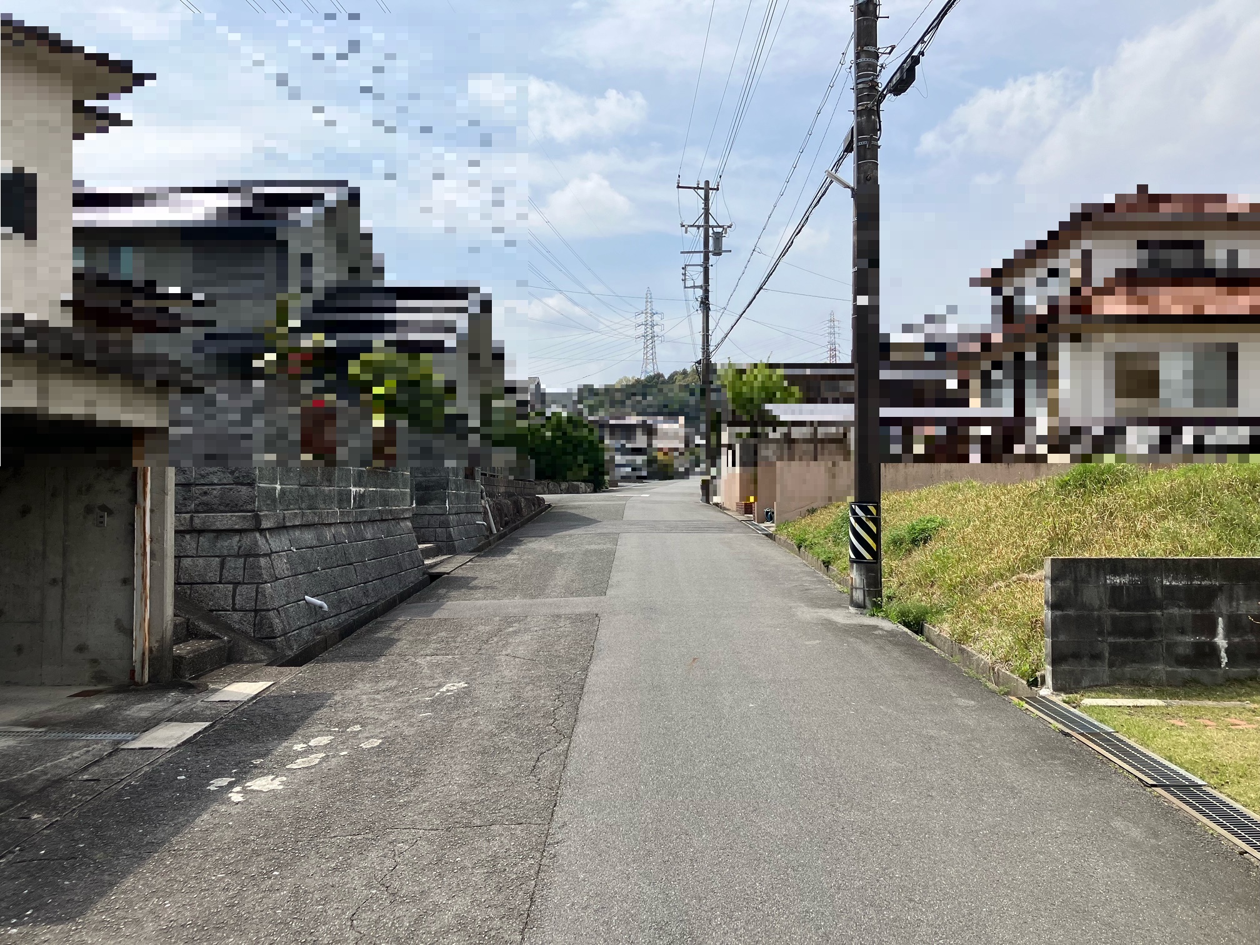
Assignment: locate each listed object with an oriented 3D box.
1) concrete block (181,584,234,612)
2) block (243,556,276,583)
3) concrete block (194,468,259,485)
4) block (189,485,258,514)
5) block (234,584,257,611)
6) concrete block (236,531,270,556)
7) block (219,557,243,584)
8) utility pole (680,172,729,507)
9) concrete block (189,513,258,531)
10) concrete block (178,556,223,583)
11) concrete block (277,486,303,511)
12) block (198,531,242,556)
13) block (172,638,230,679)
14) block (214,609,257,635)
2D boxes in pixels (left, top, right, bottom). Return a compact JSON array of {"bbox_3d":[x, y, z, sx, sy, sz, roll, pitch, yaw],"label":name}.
[{"bbox_3d":[-3.895,1.160,9.550,0.430,0.250,0.280,0,-1,-4],"label":"concrete block"},{"bbox_3d":[-3.238,0.856,8.890,0.169,0.217,0.250,0,-9,-5],"label":"block"},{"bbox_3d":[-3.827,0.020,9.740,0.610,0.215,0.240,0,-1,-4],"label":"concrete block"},{"bbox_3d":[-3.828,0.249,9.730,0.610,0.265,0.240,0,-1,-4],"label":"block"},{"bbox_3d":[-3.293,1.089,8.828,0.172,0.214,0.250,0,-9,-5],"label":"block"},{"bbox_3d":[-3.299,0.635,8.940,0.195,0.193,0.250,0,-9,-5],"label":"concrete block"},{"bbox_3d":[-3.422,0.861,8.874,0.185,0.220,0.250,0,-9,-5],"label":"block"},{"bbox_3d":[2.650,-4.676,36.400,1.800,11.600,0.600,0,-1,0],"label":"utility pole"},{"bbox_3d":[-3.514,0.432,8.921,0.537,0.144,0.250,0,-2,-5],"label":"concrete block"},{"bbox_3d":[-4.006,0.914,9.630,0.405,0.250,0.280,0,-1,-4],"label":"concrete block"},{"bbox_3d":[-3.329,0.246,9.717,0.180,0.225,0.595,0,-2,1],"label":"concrete block"},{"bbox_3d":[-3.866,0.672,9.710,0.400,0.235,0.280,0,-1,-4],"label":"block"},{"bbox_3d":[-3.720,1.575,8.620,0.340,0.190,0.820,0,-1,0],"label":"block"},{"bbox_3d":[-3.360,1.308,8.768,0.337,0.219,0.250,0,-9,-5],"label":"block"}]

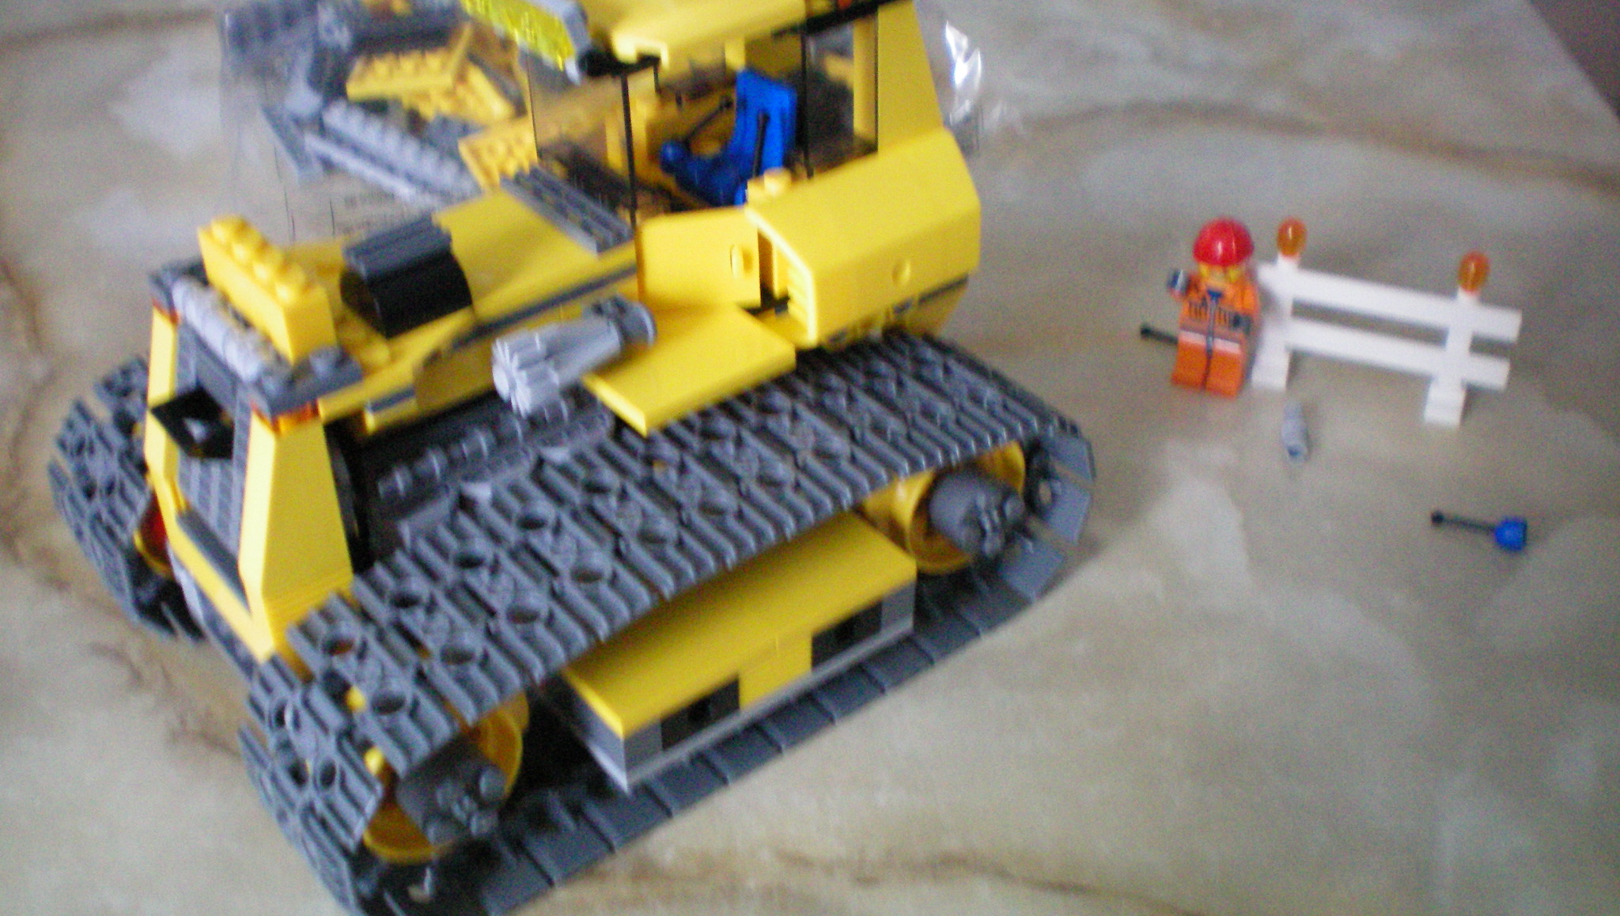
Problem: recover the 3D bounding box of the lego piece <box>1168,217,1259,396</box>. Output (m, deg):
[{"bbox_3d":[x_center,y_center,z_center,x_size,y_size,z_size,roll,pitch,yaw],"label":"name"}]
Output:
[{"bbox_3d":[0.092,-0.034,0.404,0.021,0.041,0.013,14,39,20],"label":"lego piece"}]

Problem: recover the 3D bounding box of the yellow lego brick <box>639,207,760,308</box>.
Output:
[{"bbox_3d":[-0.021,-0.037,0.321,0.024,0.019,0.006,2,36,5],"label":"yellow lego brick"}]

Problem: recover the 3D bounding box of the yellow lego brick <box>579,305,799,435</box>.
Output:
[{"bbox_3d":[-0.021,-0.016,0.315,0.032,0.004,0.018,-26,43,-29],"label":"yellow lego brick"}]

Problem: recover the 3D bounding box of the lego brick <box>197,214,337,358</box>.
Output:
[{"bbox_3d":[-0.088,-0.028,0.288,0.008,0.011,0.032,-26,43,-29],"label":"lego brick"}]

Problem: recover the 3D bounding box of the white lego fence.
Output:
[{"bbox_3d":[0.126,-0.028,0.401,0.062,0.034,0.008,13,39,20],"label":"white lego fence"}]

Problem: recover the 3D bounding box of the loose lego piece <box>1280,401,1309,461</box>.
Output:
[{"bbox_3d":[0.108,-0.006,0.396,0.006,0.006,0.018,5,37,8],"label":"loose lego piece"}]

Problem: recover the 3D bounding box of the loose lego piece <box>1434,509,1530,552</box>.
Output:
[{"bbox_3d":[0.138,0.014,0.366,0.018,0.006,0.007,11,38,16],"label":"loose lego piece"}]

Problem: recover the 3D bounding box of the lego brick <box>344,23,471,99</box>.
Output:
[{"bbox_3d":[-0.122,-0.120,0.539,0.032,0.006,0.028,-5,30,15],"label":"lego brick"}]

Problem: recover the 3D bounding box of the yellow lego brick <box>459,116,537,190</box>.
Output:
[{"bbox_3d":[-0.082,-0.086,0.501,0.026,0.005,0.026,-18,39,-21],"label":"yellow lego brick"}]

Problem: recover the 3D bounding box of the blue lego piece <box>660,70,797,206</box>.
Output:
[{"bbox_3d":[-0.015,-0.061,0.334,0.021,0.019,0.017,-26,43,-29],"label":"blue lego piece"}]

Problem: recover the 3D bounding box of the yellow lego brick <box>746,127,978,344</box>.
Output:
[{"bbox_3d":[0.012,-0.041,0.324,0.045,0.021,0.018,-26,42,-29],"label":"yellow lego brick"}]

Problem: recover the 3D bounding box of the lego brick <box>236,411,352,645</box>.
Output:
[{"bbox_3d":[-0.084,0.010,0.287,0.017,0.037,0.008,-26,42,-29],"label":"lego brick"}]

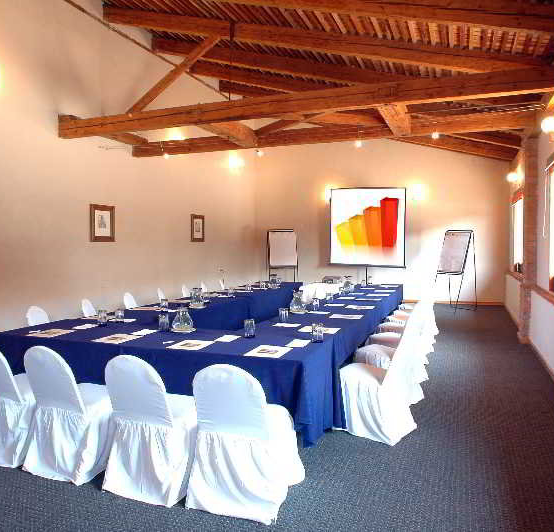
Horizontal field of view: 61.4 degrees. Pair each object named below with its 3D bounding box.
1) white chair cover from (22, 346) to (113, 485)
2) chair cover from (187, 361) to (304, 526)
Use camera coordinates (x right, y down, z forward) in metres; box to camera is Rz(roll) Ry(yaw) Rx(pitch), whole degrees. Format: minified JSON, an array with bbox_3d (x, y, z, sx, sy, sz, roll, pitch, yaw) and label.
[{"bbox_3d":[-1.506,1.019,3.567,0.569,0.927,0.610,1,3,21],"label":"white chair cover"},{"bbox_3d":[-0.191,1.040,3.065,0.569,0.927,0.610,1,3,21],"label":"chair cover"}]

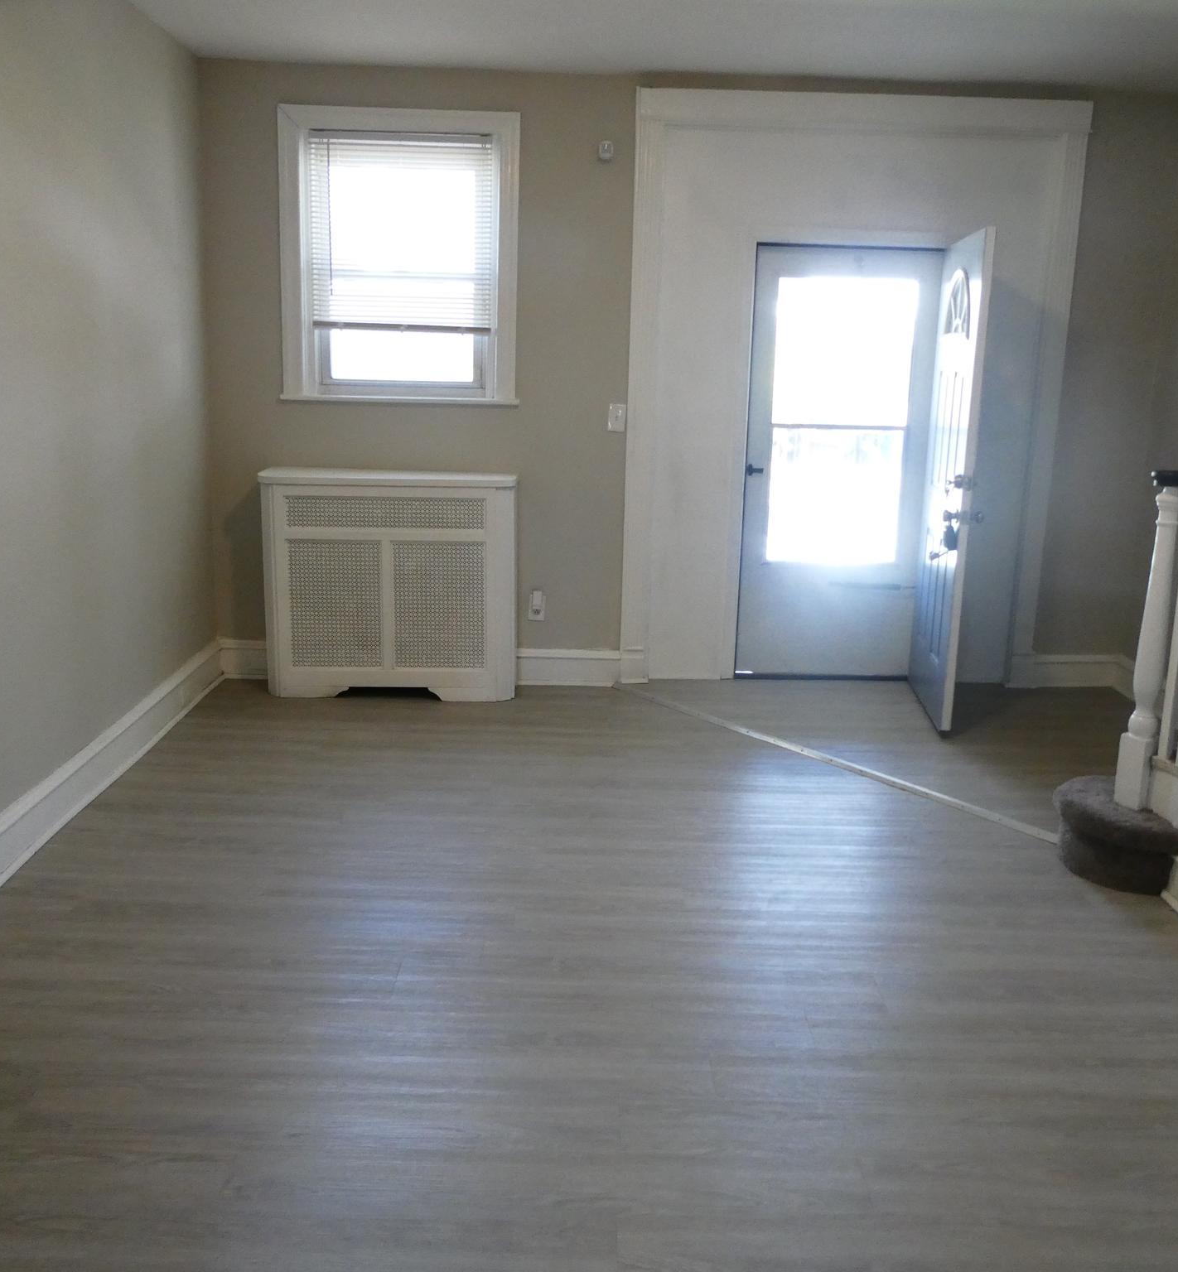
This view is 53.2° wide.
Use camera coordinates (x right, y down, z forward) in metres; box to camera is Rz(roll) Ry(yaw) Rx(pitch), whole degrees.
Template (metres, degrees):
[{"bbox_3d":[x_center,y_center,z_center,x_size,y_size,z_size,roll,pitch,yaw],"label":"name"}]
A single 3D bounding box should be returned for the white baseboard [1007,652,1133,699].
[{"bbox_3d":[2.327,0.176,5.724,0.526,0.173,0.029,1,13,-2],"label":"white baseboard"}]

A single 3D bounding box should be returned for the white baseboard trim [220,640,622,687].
[{"bbox_3d":[-0.790,0.130,5.602,1.869,0.173,0.029,1,13,-2],"label":"white baseboard trim"}]

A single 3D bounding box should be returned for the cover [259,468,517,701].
[{"bbox_3d":[-0.880,-0.233,5.349,1.104,0.988,0.359,1,13,-2],"label":"cover"}]

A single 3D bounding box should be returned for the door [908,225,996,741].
[{"bbox_3d":[1.587,-0.682,5.186,0.045,2.033,0.809,3,13,5],"label":"door"}]

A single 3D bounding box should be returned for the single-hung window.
[{"bbox_3d":[-0.836,-1.674,5.241,1.063,1.243,0.139,1,13,-2],"label":"single-hung window"}]

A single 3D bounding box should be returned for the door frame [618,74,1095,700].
[{"bbox_3d":[1.170,-1.061,5.440,1.998,2.658,0.139,1,13,-2],"label":"door frame"}]

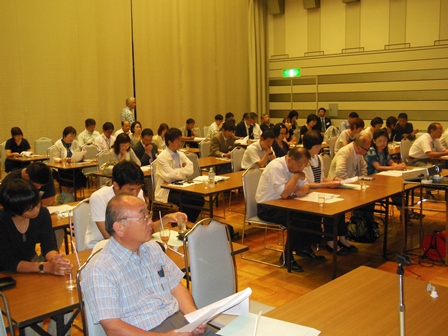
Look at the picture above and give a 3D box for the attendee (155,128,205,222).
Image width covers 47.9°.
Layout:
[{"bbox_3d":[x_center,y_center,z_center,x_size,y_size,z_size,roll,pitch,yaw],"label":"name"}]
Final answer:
[{"bbox_3d":[-0.516,0.172,6.296,0.819,1.331,0.526,7,11,44],"label":"attendee"}]

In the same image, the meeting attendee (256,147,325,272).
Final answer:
[{"bbox_3d":[0.637,0.374,5.197,0.722,1.190,0.536,7,11,44],"label":"meeting attendee"}]

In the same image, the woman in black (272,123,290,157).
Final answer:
[{"bbox_3d":[0.951,-0.031,7.593,0.480,1.260,0.720,-8,10,-39],"label":"woman in black"}]

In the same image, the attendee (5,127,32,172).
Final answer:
[{"bbox_3d":[-3.796,-0.180,9.461,0.750,1.200,0.500,7,11,44],"label":"attendee"}]

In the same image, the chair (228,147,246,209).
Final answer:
[{"bbox_3d":[0.400,0.165,7.600,0.566,0.941,0.468,7,11,44],"label":"chair"}]

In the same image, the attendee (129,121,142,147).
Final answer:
[{"bbox_3d":[-1.487,-0.195,9.150,0.780,1.260,0.500,6,11,43],"label":"attendee"}]

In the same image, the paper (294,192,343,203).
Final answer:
[{"bbox_3d":[0.977,0.297,5.093,0.439,0.012,0.419,7,11,44],"label":"paper"}]

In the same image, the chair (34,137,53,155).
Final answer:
[{"bbox_3d":[-3.456,-0.141,10.103,0.540,0.940,0.440,7,11,44],"label":"chair"}]

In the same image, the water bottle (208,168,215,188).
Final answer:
[{"bbox_3d":[-0.147,0.122,5.833,0.066,0.216,0.066,7,11,44],"label":"water bottle"}]

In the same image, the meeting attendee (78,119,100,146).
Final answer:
[{"bbox_3d":[-2.564,-0.290,9.963,0.780,1.270,0.500,6,11,43],"label":"meeting attendee"}]

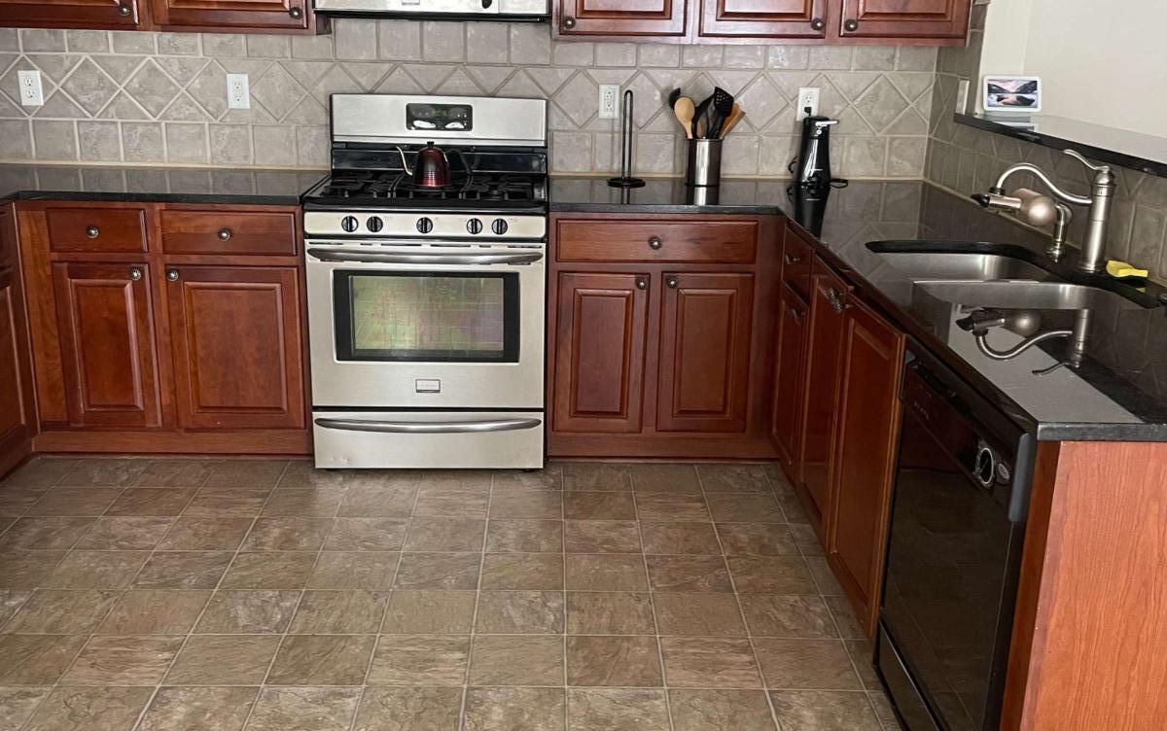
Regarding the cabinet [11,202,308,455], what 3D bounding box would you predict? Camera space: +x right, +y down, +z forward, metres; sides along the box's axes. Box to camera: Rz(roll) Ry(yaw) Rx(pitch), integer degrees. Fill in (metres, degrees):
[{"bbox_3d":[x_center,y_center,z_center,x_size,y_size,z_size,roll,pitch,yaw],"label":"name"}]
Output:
[{"bbox_3d":[-1.357,-0.177,4.083,0.896,0.867,0.623,1,17,-1],"label":"cabinet"}]

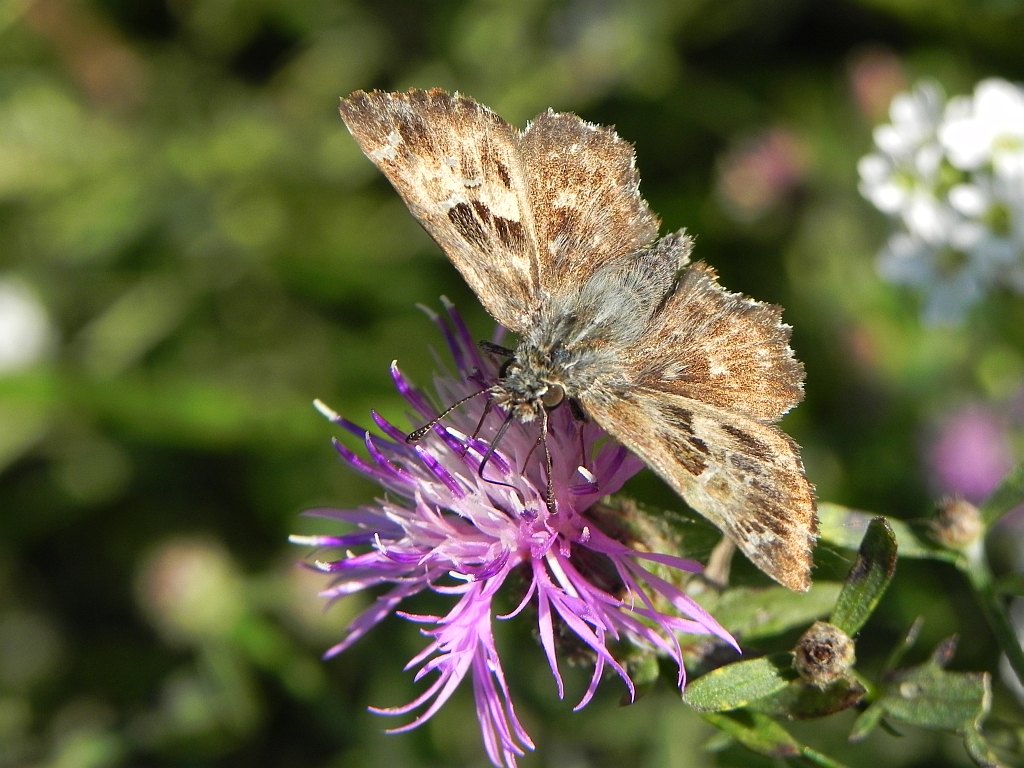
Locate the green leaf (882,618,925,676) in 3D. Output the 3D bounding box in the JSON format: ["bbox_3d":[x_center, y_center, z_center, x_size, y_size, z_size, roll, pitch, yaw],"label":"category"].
[{"bbox_3d":[0.020,0.013,0.156,0.001,0.001,0.004,31,58,6],"label":"green leaf"}]

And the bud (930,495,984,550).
[{"bbox_3d":[0.023,0.007,0.164,0.003,0.003,0.003,-33,45,6],"label":"bud"}]

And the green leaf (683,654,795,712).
[{"bbox_3d":[0.012,0.015,0.153,0.007,0.001,0.002,-13,54,-17],"label":"green leaf"}]

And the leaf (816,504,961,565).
[{"bbox_3d":[0.019,0.008,0.163,0.009,0.001,0.002,13,44,-9],"label":"leaf"}]

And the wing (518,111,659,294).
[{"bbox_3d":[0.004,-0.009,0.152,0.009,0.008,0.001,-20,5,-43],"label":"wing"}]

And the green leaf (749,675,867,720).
[{"bbox_3d":[0.015,0.016,0.156,0.007,0.001,0.002,-4,52,-22],"label":"green leaf"}]

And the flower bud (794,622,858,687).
[{"bbox_3d":[0.016,0.014,0.157,0.003,0.004,0.003,-1,75,6],"label":"flower bud"}]

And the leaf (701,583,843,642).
[{"bbox_3d":[0.013,0.012,0.159,0.009,0.001,0.003,-11,42,-19],"label":"leaf"}]

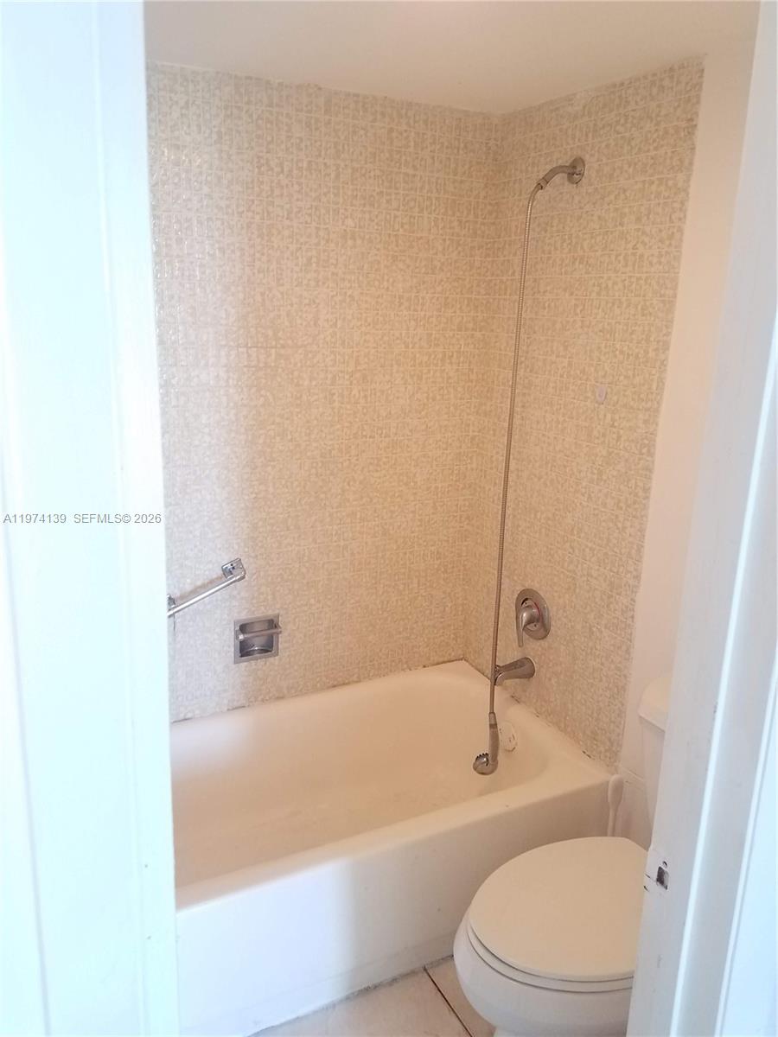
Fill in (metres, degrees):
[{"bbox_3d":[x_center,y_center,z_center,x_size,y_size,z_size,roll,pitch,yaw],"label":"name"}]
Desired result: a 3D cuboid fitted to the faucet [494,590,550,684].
[{"bbox_3d":[0.386,0.372,2.417,0.137,0.297,0.166,-6,17,-26],"label":"faucet"}]

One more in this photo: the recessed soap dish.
[{"bbox_3d":[-0.411,0.375,2.430,0.140,0.139,0.080,-6,17,-26],"label":"recessed soap dish"}]

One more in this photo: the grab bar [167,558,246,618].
[{"bbox_3d":[-0.541,0.211,2.269,0.288,0.046,0.078,-28,26,-18],"label":"grab bar"}]

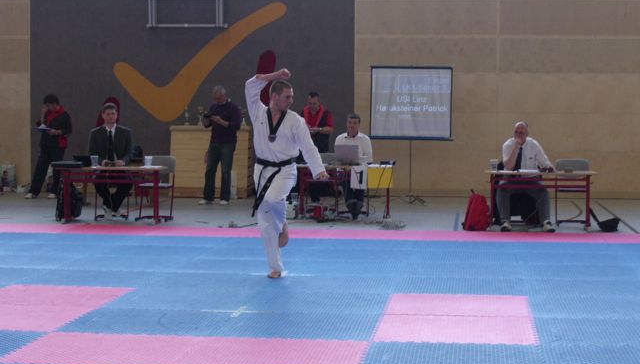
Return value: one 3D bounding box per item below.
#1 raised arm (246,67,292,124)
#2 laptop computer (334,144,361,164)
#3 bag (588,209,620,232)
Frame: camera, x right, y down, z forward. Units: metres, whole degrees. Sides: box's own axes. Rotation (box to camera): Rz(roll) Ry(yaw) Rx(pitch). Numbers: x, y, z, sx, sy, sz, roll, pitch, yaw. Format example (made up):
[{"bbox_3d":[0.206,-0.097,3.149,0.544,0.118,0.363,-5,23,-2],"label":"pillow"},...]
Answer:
[{"bbox_3d":[-0.424,-0.707,10.300,0.380,0.440,0.260,0,3,-6],"label":"raised arm"},{"bbox_3d":[0.360,-0.357,16.400,0.330,0.250,0.290,1,3,6],"label":"laptop computer"},{"bbox_3d":[3.336,0.451,14.750,0.360,0.270,0.220,1,3,6],"label":"bag"}]

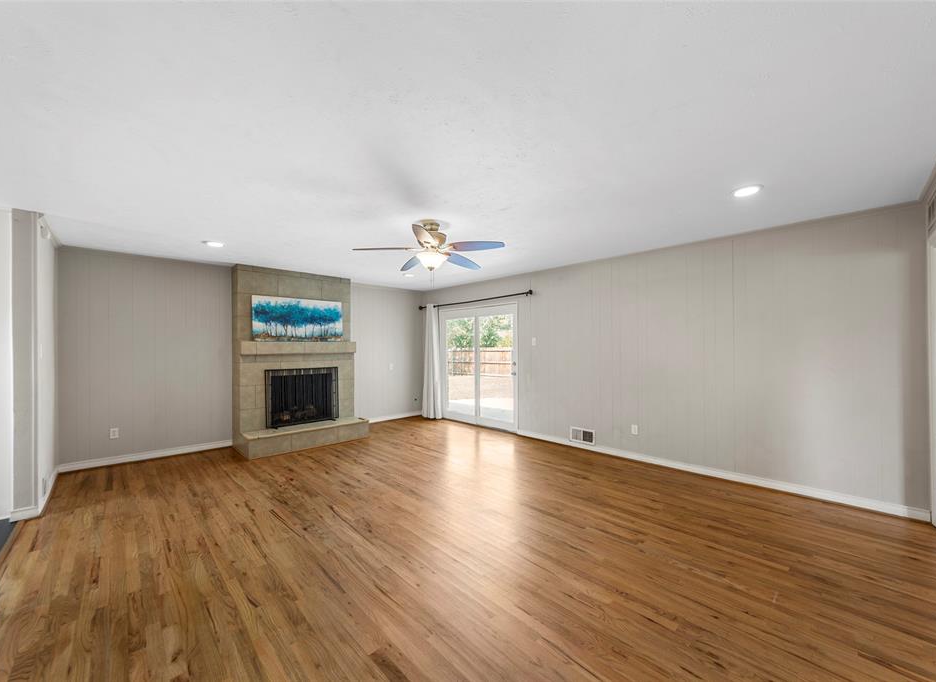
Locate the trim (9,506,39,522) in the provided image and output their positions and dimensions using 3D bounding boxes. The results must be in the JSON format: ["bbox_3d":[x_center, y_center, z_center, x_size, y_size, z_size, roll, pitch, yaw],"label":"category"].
[{"bbox_3d":[-3.527,1.376,2.719,0.158,0.085,0.025,0,-1,-43],"label":"trim"}]

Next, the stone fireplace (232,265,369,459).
[{"bbox_3d":[-2.326,0.202,4.876,1.550,2.460,0.790,0,-1,-43],"label":"stone fireplace"}]

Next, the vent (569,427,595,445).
[{"bbox_3d":[1.481,1.234,4.434,0.339,0.178,0.030,-1,-1,43],"label":"vent"}]

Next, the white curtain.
[{"bbox_3d":[-0.648,0.380,6.309,0.480,2.103,0.130,-1,-1,43],"label":"white curtain"}]

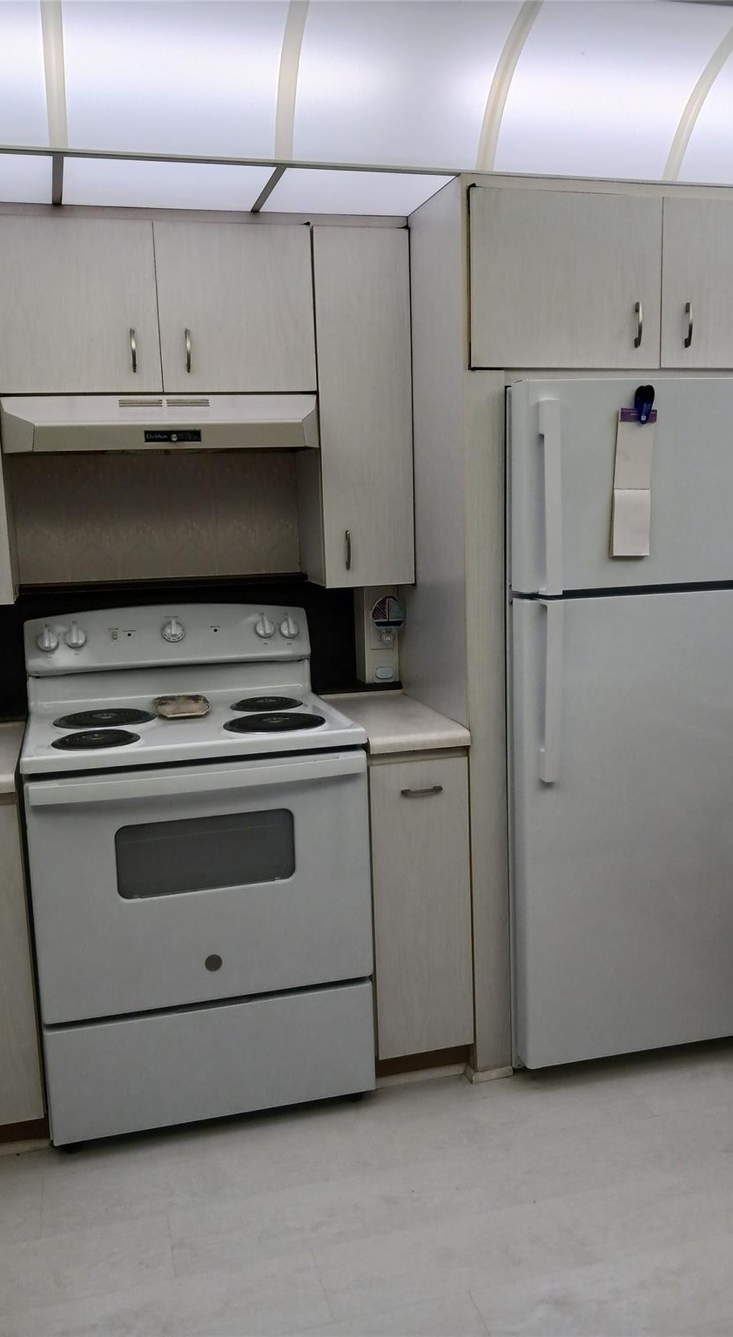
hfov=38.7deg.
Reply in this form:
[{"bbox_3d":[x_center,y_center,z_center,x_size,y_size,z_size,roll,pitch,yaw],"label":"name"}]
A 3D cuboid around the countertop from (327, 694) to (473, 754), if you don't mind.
[{"bbox_3d":[0.051,0.132,2.728,0.250,0.040,0.608,-4,9,-14],"label":"countertop"}]

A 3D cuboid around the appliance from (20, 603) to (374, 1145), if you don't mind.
[{"bbox_3d":[-0.434,0.451,2.640,0.758,1.182,0.690,-4,9,-14],"label":"appliance"}]

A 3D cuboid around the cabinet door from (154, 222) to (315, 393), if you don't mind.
[{"bbox_3d":[-0.314,-0.875,2.542,0.378,0.395,0.028,-4,9,-15],"label":"cabinet door"}]

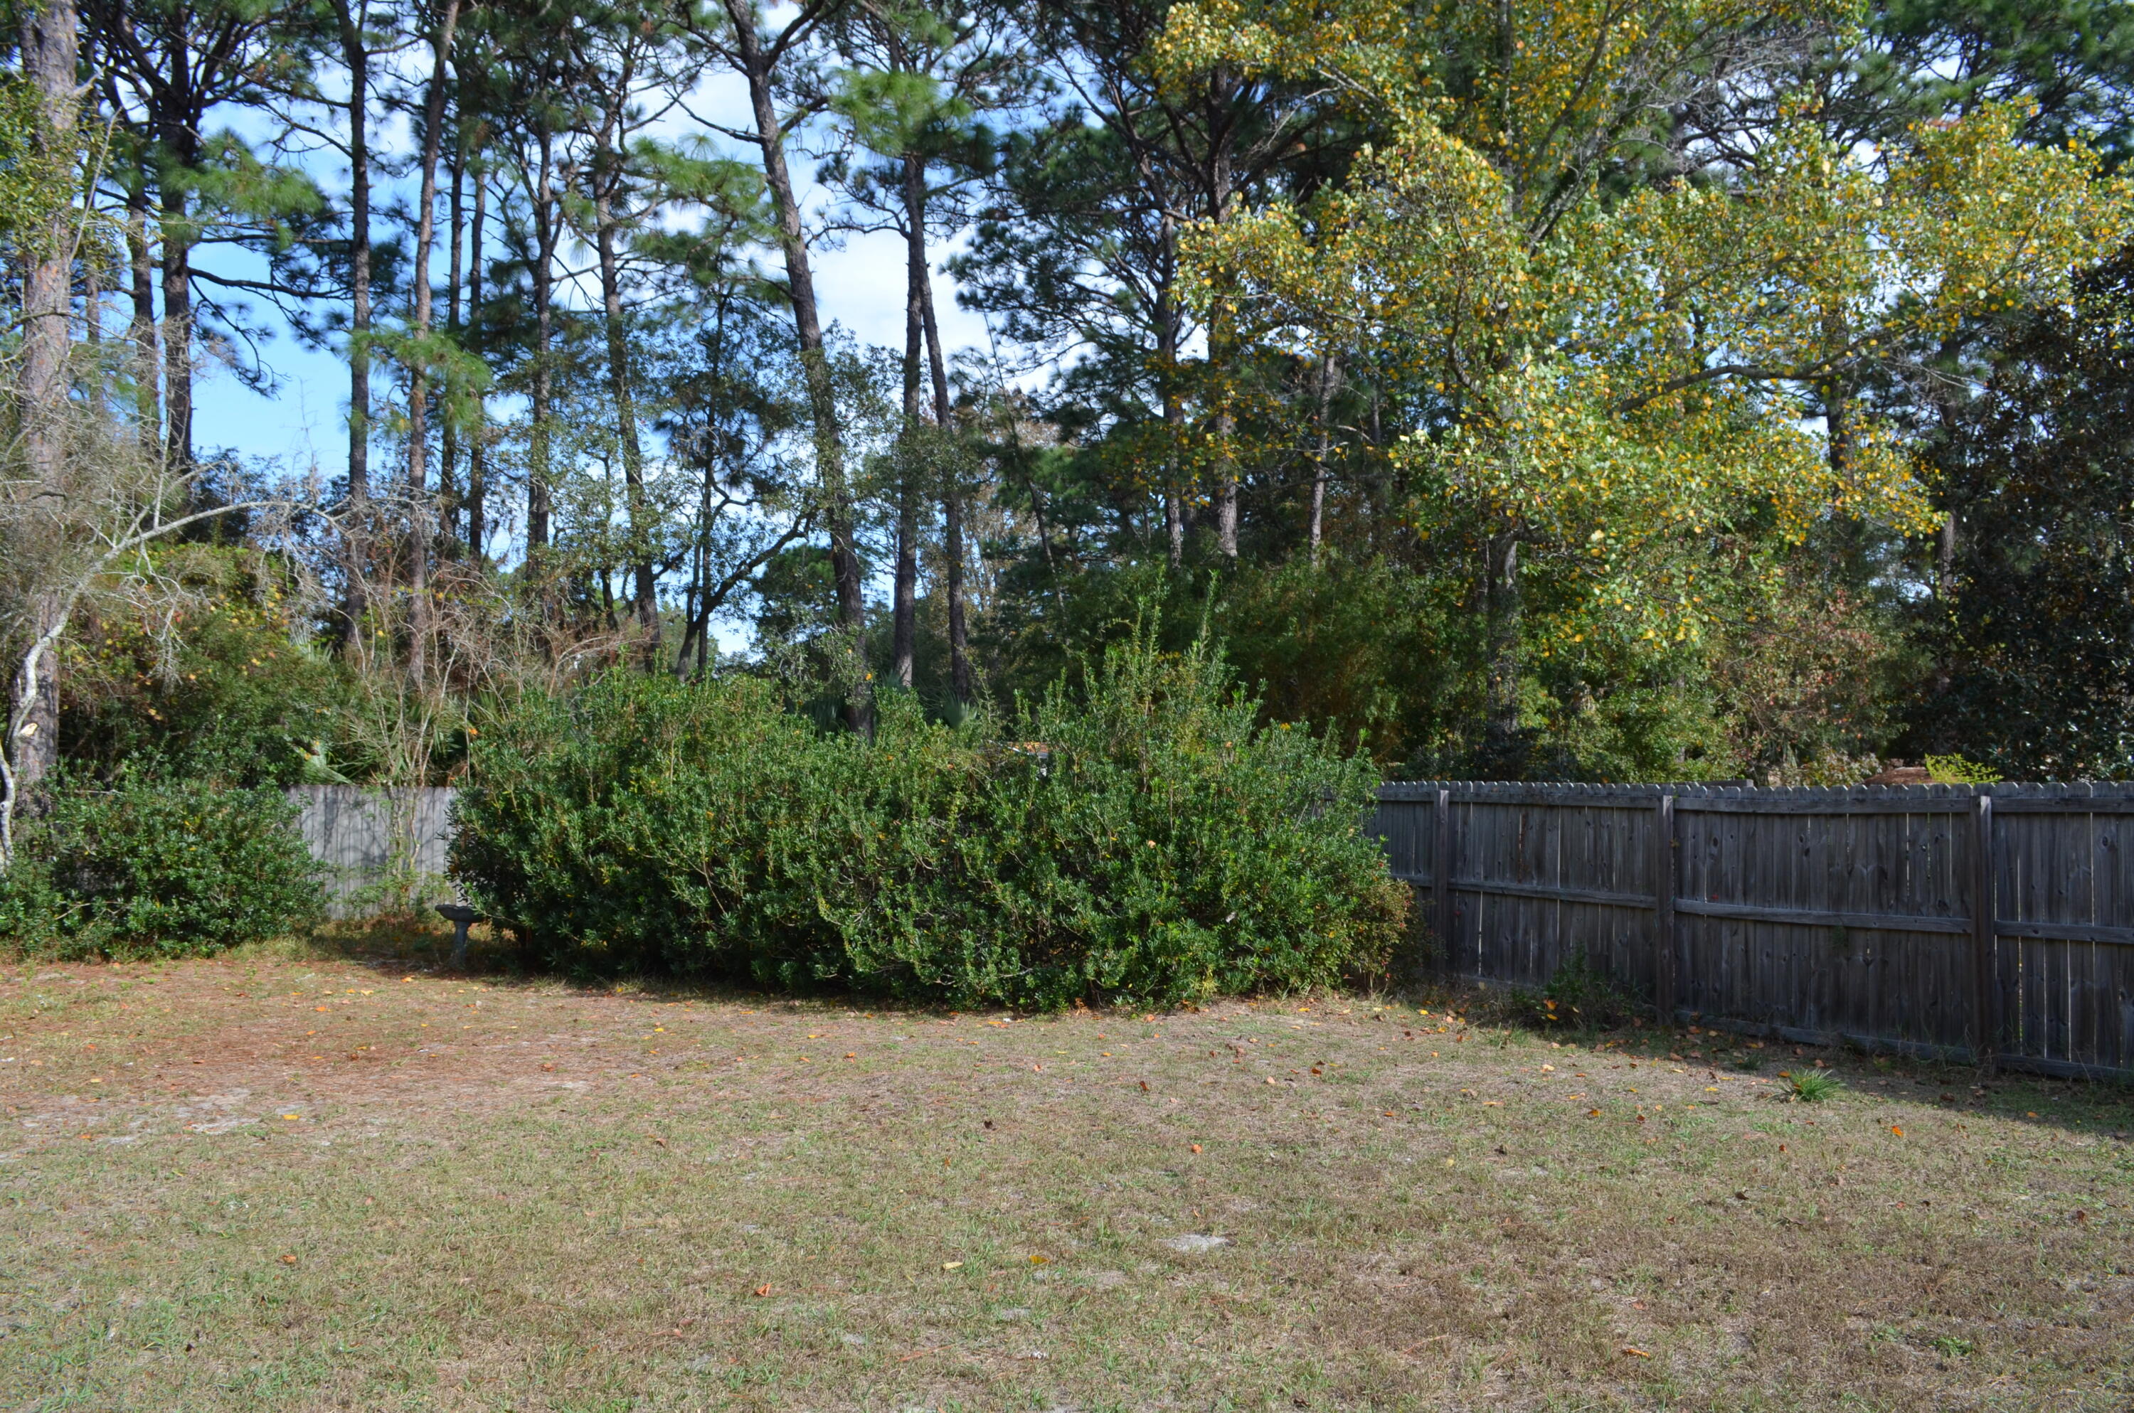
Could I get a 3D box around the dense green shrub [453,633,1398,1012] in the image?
[{"bbox_3d":[-1.450,1.000,14.700,8.700,3.000,3.500,-1,-3,11],"label":"dense green shrub"}]

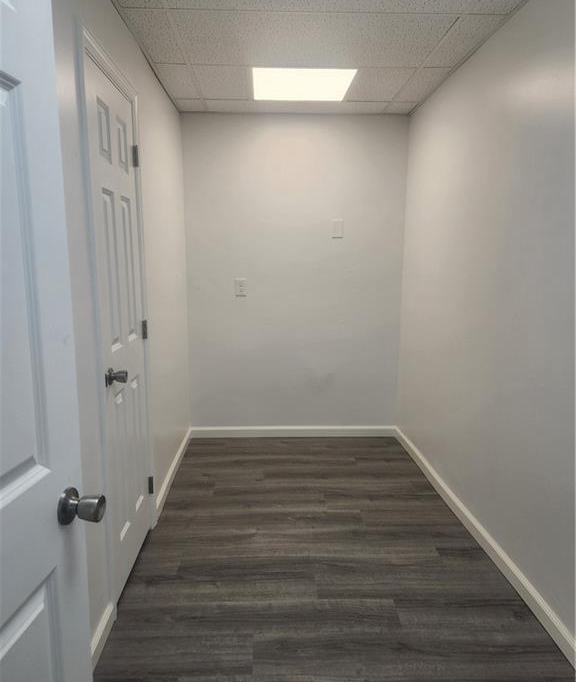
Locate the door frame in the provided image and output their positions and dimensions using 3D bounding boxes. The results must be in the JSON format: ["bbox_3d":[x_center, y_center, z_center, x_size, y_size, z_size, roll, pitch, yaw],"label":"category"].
[{"bbox_3d":[-0.721,-0.037,2.146,0.101,2.125,0.751,0,9,-3],"label":"door frame"}]

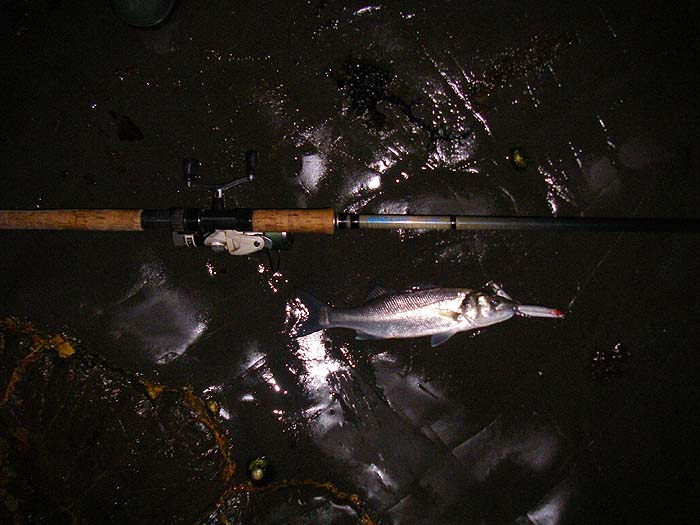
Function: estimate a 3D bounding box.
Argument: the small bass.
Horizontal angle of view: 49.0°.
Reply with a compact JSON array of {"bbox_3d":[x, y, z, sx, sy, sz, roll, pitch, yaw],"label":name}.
[{"bbox_3d":[0.096,0.064,0.950,0.330,0.042,0.077,-2,87,0],"label":"small bass"}]

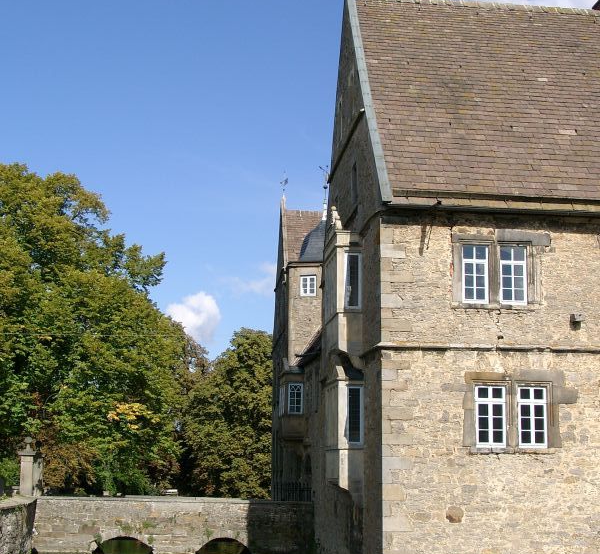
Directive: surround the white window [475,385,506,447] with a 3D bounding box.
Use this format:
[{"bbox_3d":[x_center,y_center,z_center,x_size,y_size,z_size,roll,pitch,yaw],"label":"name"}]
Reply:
[{"bbox_3d":[4.587,3.375,23.371,0.770,1.485,0.150,1,-9,-7],"label":"white window"}]

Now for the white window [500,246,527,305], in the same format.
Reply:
[{"bbox_3d":[5.275,-0.027,23.965,0.673,1.469,0.150,1,-9,-7],"label":"white window"}]

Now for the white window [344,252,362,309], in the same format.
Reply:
[{"bbox_3d":[1.426,0.114,25.942,0.480,1.526,0.150,1,-9,-7],"label":"white window"}]

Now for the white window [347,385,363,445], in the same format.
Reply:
[{"bbox_3d":[1.447,3.634,25.418,0.438,1.517,0.150,1,-9,-7],"label":"white window"}]

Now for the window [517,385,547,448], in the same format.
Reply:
[{"bbox_3d":[5.628,3.407,23.496,0.728,1.473,0.150,1,-9,-7],"label":"window"}]

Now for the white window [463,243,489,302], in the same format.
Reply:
[{"bbox_3d":[4.307,-0.070,23.851,0.671,1.475,0.150,1,-9,-7],"label":"white window"}]

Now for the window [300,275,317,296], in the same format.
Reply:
[{"bbox_3d":[0.415,0.458,46.088,0.742,0.973,0.150,1,-9,-7],"label":"window"}]

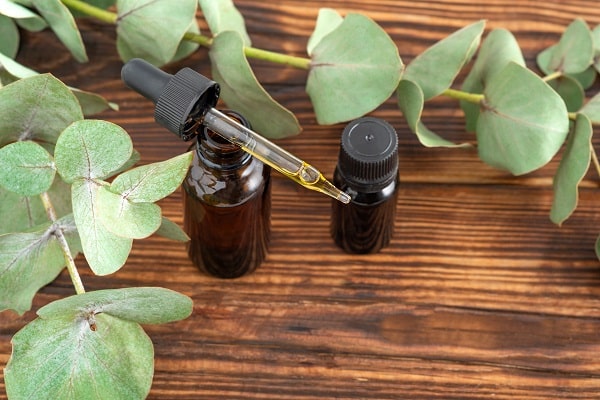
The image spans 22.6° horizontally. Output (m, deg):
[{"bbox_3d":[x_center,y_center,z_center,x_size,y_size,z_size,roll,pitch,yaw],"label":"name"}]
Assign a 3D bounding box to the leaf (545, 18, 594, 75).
[{"bbox_3d":[0.114,-0.065,0.635,0.020,0.006,0.026,14,77,14],"label":"leaf"}]

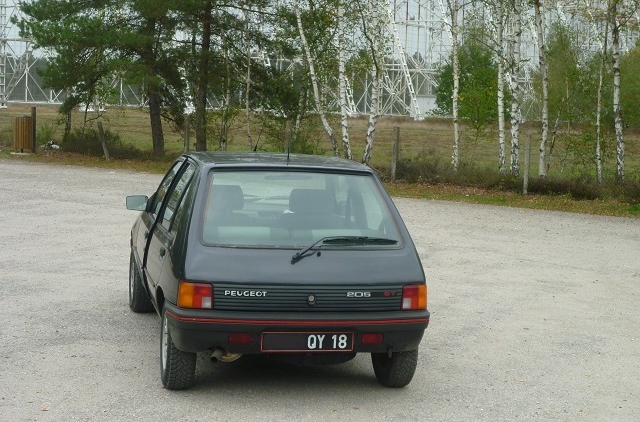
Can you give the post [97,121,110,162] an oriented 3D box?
[{"bbox_3d":[-5.789,-1.869,30.198,0.105,1.075,0.105,-13,8,-10],"label":"post"}]

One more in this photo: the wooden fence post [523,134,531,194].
[{"bbox_3d":[4.634,-1.048,25.194,0.100,1.318,0.100,4,5,10],"label":"wooden fence post"}]

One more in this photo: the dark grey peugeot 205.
[{"bbox_3d":[-0.472,0.257,7.981,1.600,1.380,3.700,2,5,-14],"label":"dark grey peugeot 205"}]

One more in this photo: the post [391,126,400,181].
[{"bbox_3d":[1.827,-1.382,27.362,0.125,1.321,0.125,3,5,4],"label":"post"}]

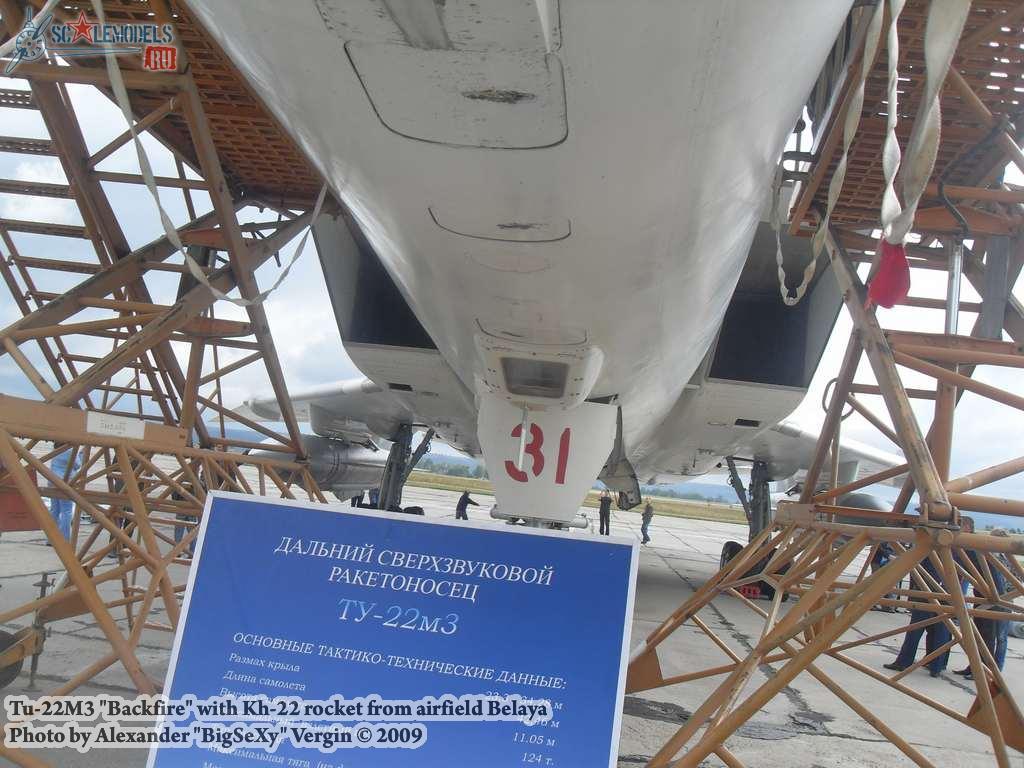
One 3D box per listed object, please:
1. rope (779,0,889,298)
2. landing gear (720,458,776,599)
[{"bbox_3d":[1.142,-0.788,4.023,0.300,0.985,2.000,5,-5,7],"label":"rope"},{"bbox_3d":[4.614,2.730,19.700,1.250,2.600,2.500,6,-5,5],"label":"landing gear"}]

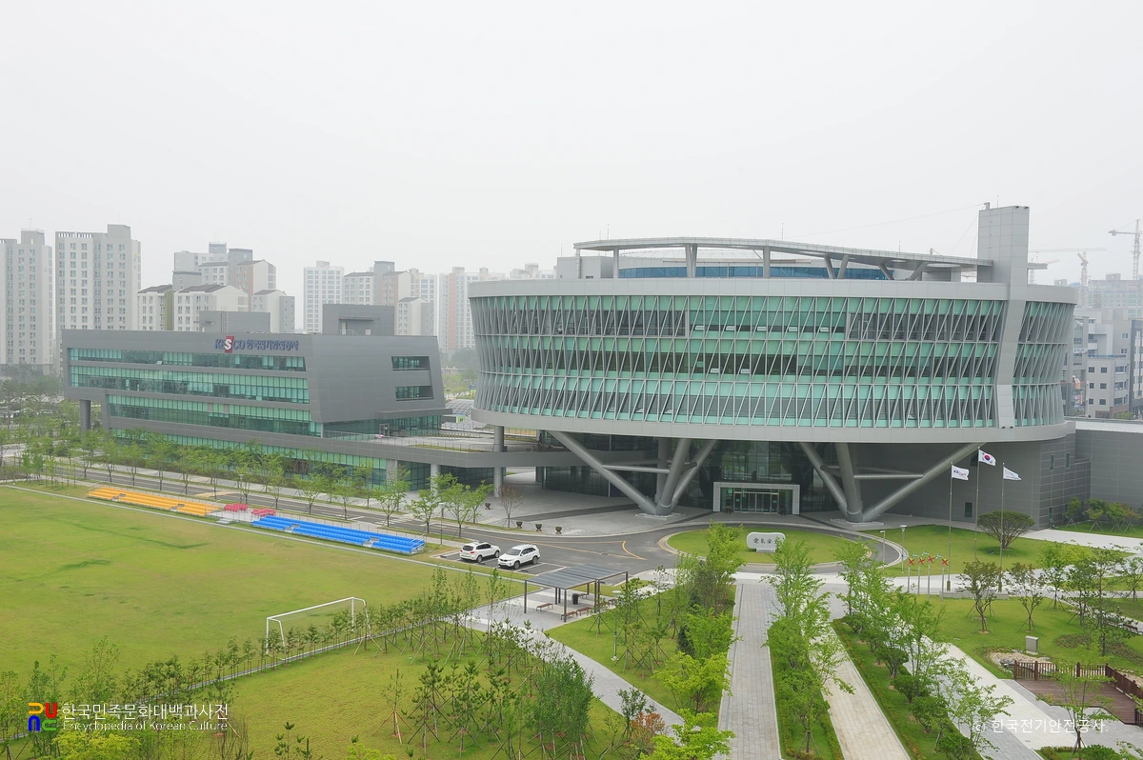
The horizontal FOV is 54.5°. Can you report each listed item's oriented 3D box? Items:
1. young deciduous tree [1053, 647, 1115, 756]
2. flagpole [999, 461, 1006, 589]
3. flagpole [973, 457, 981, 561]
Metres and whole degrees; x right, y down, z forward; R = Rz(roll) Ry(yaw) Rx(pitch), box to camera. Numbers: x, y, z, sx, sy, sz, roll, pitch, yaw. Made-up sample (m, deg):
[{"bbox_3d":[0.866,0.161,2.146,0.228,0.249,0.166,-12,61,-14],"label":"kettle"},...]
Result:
[{"bbox_3d":[26.694,16.731,57.627,3.170,5.840,3.170,1,2,0],"label":"young deciduous tree"},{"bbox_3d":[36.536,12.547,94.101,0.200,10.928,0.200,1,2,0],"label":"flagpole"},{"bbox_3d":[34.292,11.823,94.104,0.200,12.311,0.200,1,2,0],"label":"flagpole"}]

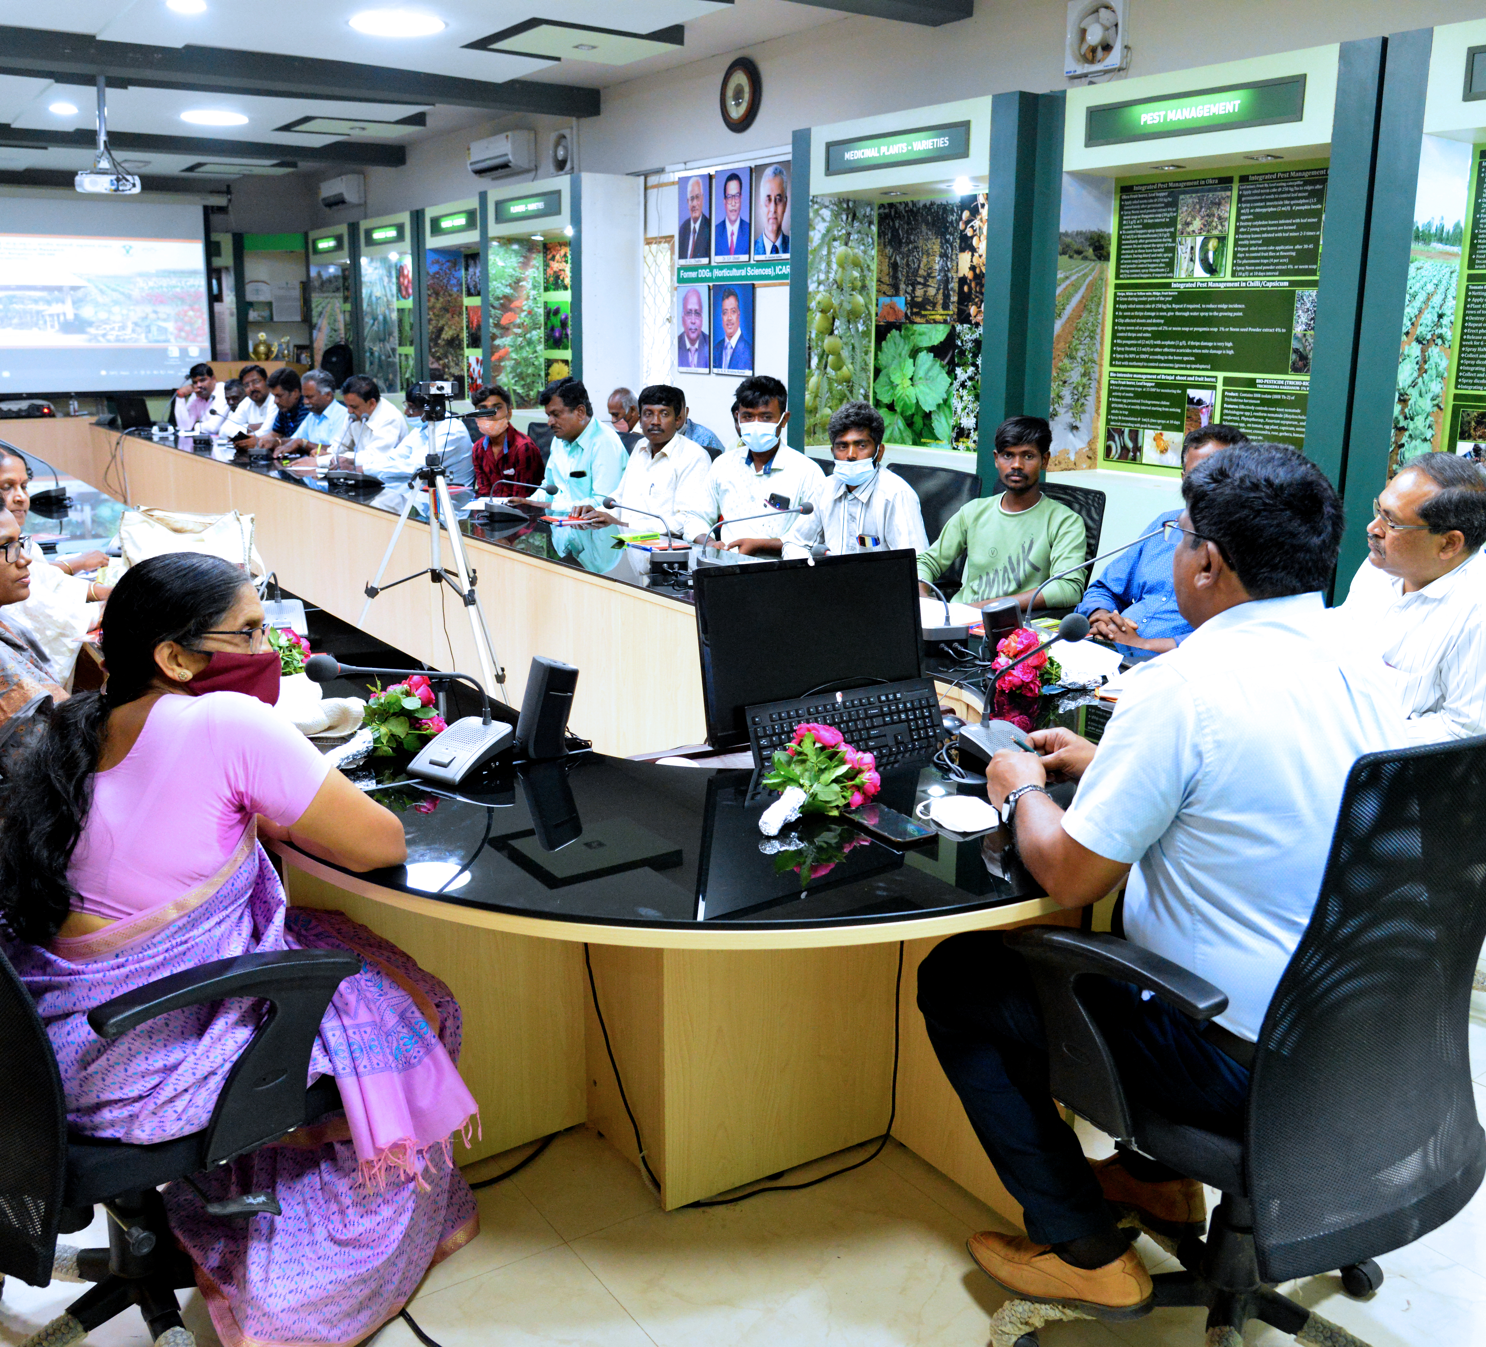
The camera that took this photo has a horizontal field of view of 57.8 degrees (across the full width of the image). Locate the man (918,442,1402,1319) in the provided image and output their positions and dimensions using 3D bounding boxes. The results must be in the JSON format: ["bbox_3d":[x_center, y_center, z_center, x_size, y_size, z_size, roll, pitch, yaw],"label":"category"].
[{"bbox_3d":[0.653,0.343,2.148,0.610,1.380,0.670,-13,20,-40],"label":"man"}]

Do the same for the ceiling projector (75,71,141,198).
[{"bbox_3d":[-3.486,-2.926,7.335,0.330,0.630,0.260,-10,18,-34],"label":"ceiling projector"}]

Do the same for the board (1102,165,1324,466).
[{"bbox_3d":[1.797,-1.296,5.061,0.030,1.150,1.080,-10,18,-34],"label":"board"}]

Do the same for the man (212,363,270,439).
[{"bbox_3d":[-3.546,-1.573,9.667,0.520,1.260,0.740,12,19,38],"label":"man"}]

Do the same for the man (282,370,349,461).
[{"bbox_3d":[-2.913,-1.468,9.255,0.820,1.220,0.520,-10,18,-34],"label":"man"}]

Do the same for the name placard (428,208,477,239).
[{"bbox_3d":[-2.123,-3.305,9.885,0.040,0.138,0.840,-10,18,-34],"label":"name placard"}]

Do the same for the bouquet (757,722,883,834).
[{"bbox_3d":[0.139,0.163,2.280,0.240,0.145,0.180,-10,18,-34],"label":"bouquet"}]

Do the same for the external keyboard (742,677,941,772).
[{"bbox_3d":[0.210,0.109,2.602,0.442,0.140,0.026,-8,-18,-29],"label":"external keyboard"}]

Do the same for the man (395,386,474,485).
[{"bbox_3d":[-1.936,-1.109,7.911,0.820,1.220,0.540,-9,17,-31],"label":"man"}]

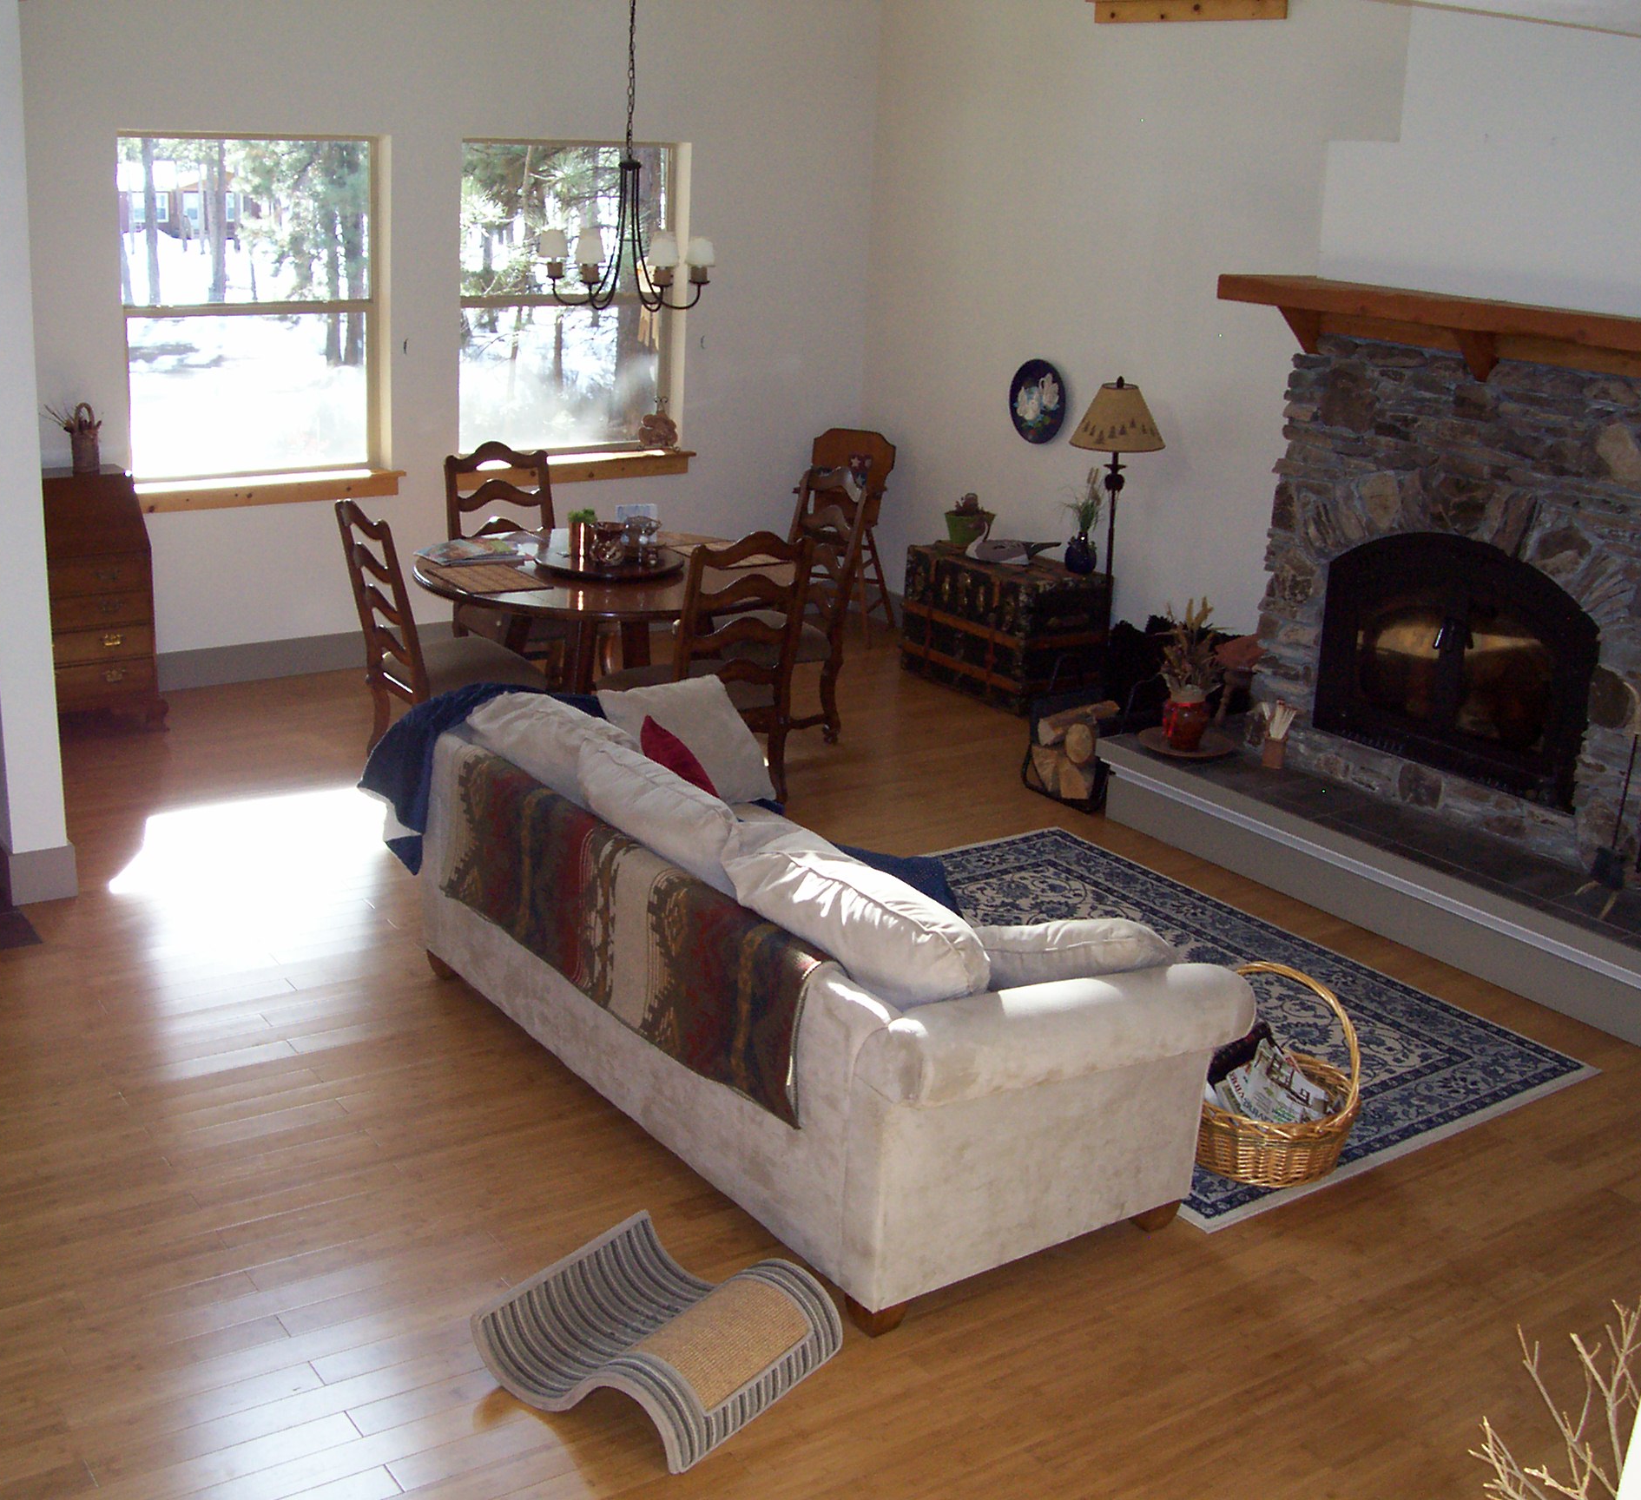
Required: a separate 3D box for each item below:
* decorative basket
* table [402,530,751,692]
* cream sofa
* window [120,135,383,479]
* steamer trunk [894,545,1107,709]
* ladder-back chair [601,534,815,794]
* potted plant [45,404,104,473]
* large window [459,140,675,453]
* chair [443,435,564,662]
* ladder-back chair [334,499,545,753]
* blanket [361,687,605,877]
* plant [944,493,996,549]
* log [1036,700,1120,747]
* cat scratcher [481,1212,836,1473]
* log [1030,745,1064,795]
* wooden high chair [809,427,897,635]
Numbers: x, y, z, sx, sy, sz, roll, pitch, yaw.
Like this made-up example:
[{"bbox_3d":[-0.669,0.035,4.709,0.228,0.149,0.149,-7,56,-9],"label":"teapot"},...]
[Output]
[{"bbox_3d":[1.146,0.806,5.077,0.496,0.477,0.496,7,17,15],"label":"decorative basket"},{"bbox_3d":[-0.906,-0.387,8.213,1.549,0.755,1.549,2,17,-1],"label":"table"},{"bbox_3d":[-0.100,0.468,5.071,1.013,0.876,2.316,-10,22,-35],"label":"cream sofa"},{"bbox_3d":[-2.406,-1.889,8.345,1.183,1.440,0.120,-10,22,-35],"label":"window"},{"bbox_3d":[0.890,-0.613,9.481,0.516,0.611,0.943,-9,21,-34],"label":"steamer trunk"},{"bbox_3d":[-0.426,-0.344,7.597,0.526,1.072,0.596,-11,22,-39],"label":"ladder-back chair"},{"bbox_3d":[-2.953,-1.231,7.776,0.210,0.290,0.140,-10,22,-35],"label":"potted plant"},{"bbox_3d":[-1.209,-2.178,9.550,1.221,1.470,0.119,-9,21,-34],"label":"large window"},{"bbox_3d":[-1.278,-0.718,8.393,0.500,1.062,0.580,-8,21,-32],"label":"chair"},{"bbox_3d":[-1.478,-0.405,7.362,0.580,1.062,0.500,-8,21,-32],"label":"ladder-back chair"},{"bbox_3d":[-0.951,0.088,5.880,0.780,0.468,0.552,-10,22,-35],"label":"blanket"},{"bbox_3d":[0.709,-1.082,9.202,0.240,0.245,0.240,3,18,-1],"label":"plant"},{"bbox_3d":[1.052,-0.111,7.943,0.427,0.119,0.109,-13,23,-42],"label":"log"},{"bbox_3d":[-0.332,1.199,4.097,0.536,0.164,0.531,14,21,34],"label":"cat scratcher"},{"bbox_3d":[1.038,0.038,7.715,0.420,0.185,0.173,-10,22,-35],"label":"log"},{"bbox_3d":[0.137,-1.077,9.849,0.460,1.003,0.530,9,18,17],"label":"wooden high chair"}]

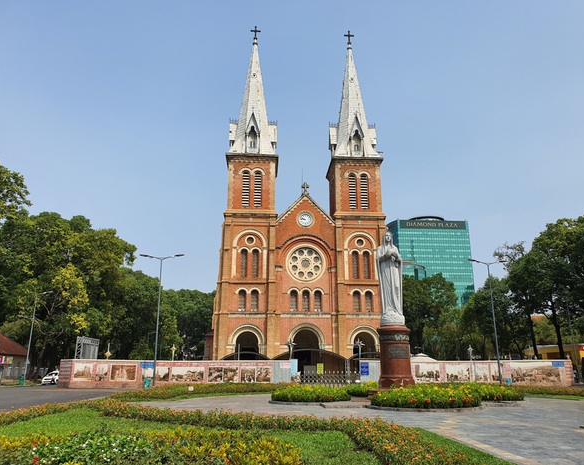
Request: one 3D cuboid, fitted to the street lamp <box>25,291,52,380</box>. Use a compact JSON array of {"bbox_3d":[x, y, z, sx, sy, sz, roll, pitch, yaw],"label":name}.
[{"bbox_3d":[-22.980,9.449,42.010,1.720,8.280,0.350,0,-16,0],"label":"street lamp"}]

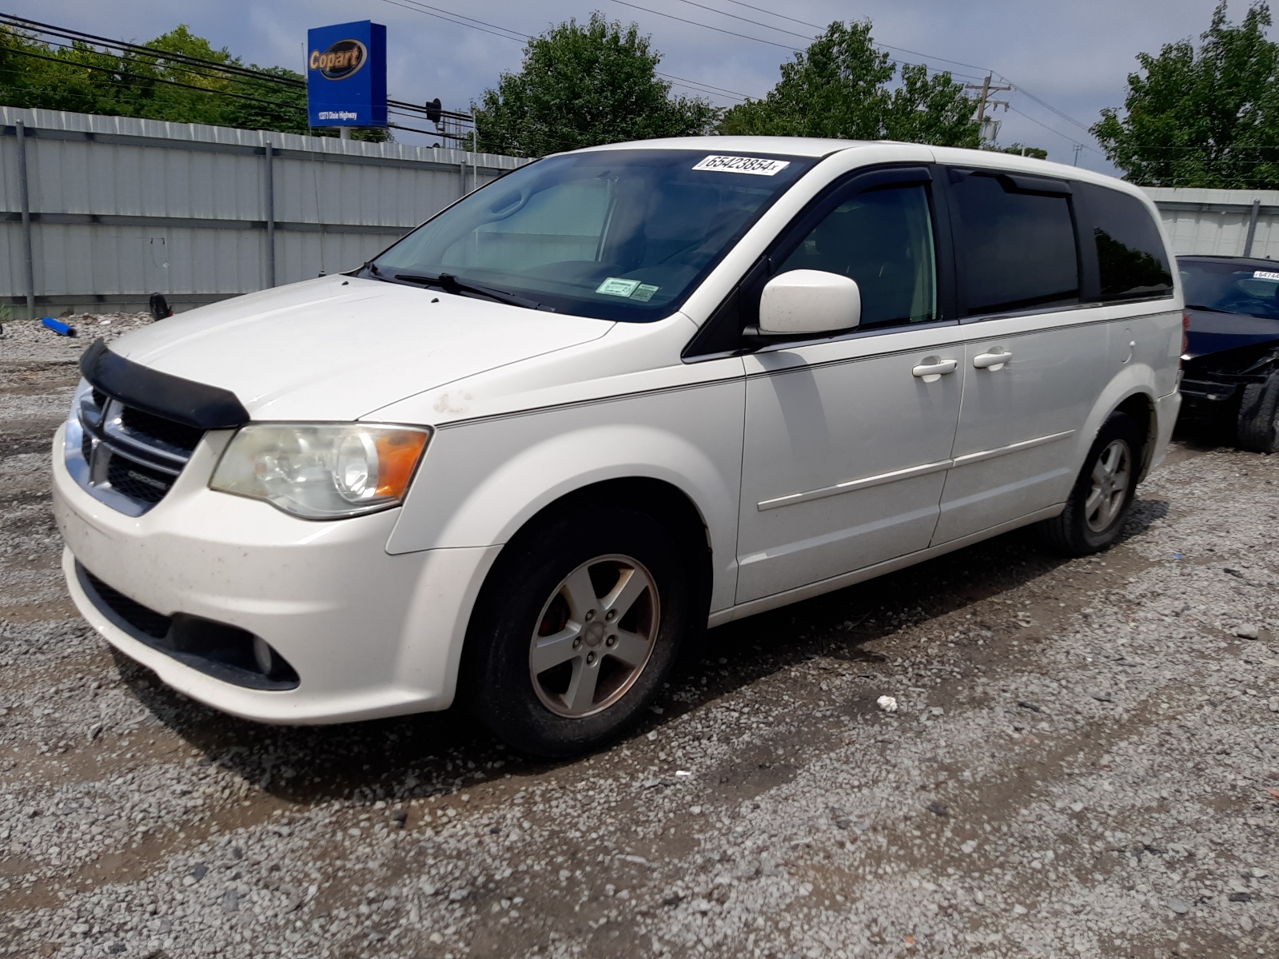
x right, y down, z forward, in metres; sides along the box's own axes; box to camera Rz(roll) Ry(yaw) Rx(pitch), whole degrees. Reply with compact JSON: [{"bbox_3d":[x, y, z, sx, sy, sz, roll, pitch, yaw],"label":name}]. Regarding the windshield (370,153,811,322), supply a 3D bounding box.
[{"bbox_3d":[-0.261,-0.878,3.265,0.950,0.150,1.630,-42,38,-24],"label":"windshield"}]

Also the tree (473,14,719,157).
[{"bbox_3d":[-1.587,-10.273,30.387,8.191,8.251,8.191,3,14,-4],"label":"tree"}]

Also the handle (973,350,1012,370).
[{"bbox_3d":[1.256,-0.423,3.400,0.240,0.072,0.060,-9,20,-40],"label":"handle"}]

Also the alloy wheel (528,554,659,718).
[{"bbox_3d":[-0.150,0.399,2.589,0.460,0.460,0.170,-10,20,-43],"label":"alloy wheel"}]

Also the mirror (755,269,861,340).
[{"bbox_3d":[0.457,-0.478,2.642,0.170,0.190,0.255,-9,20,-40],"label":"mirror"}]

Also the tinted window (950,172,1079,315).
[{"bbox_3d":[1.408,-0.857,3.558,0.850,0.490,0.060,-9,2,-40],"label":"tinted window"}]

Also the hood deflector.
[{"bbox_3d":[-1.310,-0.274,2.506,0.210,0.125,1.250,-9,20,-40],"label":"hood deflector"}]

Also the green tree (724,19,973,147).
[{"bbox_3d":[6.064,-9.750,29.999,8.724,8.367,8.724,6,14,9],"label":"green tree"}]

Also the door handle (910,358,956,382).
[{"bbox_3d":[0.984,-0.362,3.172,0.240,0.072,0.060,-9,20,-40],"label":"door handle"}]

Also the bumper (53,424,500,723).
[{"bbox_3d":[-1.196,0.103,2.731,0.680,0.640,1.920,-9,20,-40],"label":"bumper"}]

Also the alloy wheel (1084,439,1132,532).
[{"bbox_3d":[2.171,0.020,4.575,0.460,0.460,0.170,-9,20,-40],"label":"alloy wheel"}]

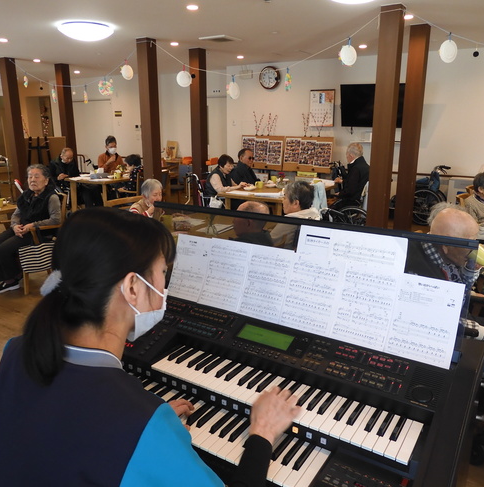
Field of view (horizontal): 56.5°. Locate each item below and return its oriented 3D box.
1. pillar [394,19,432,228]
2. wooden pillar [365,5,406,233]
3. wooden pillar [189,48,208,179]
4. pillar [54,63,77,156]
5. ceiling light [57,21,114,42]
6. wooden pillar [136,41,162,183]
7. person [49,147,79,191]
[{"bbox_3d":[1.923,-1.131,5.170,0.176,2.495,0.176,10,18,32],"label":"pillar"},{"bbox_3d":[1.369,-0.911,4.371,0.176,2.495,0.176,10,18,32],"label":"wooden pillar"},{"bbox_3d":[-0.623,-1.539,6.649,0.170,2.440,0.170,10,18,32],"label":"wooden pillar"},{"bbox_3d":[-3.221,-1.959,8.418,0.172,2.582,0.172,8,17,30],"label":"pillar"},{"bbox_3d":[-1.627,-2.209,4.724,0.550,0.130,0.550,0,15,0],"label":"ceiling light"},{"bbox_3d":[-1.220,-1.371,6.114,0.172,2.582,0.172,8,17,30],"label":"wooden pillar"},{"bbox_3d":[-2.575,-0.936,7.035,0.800,1.075,0.520,11,19,35],"label":"person"}]

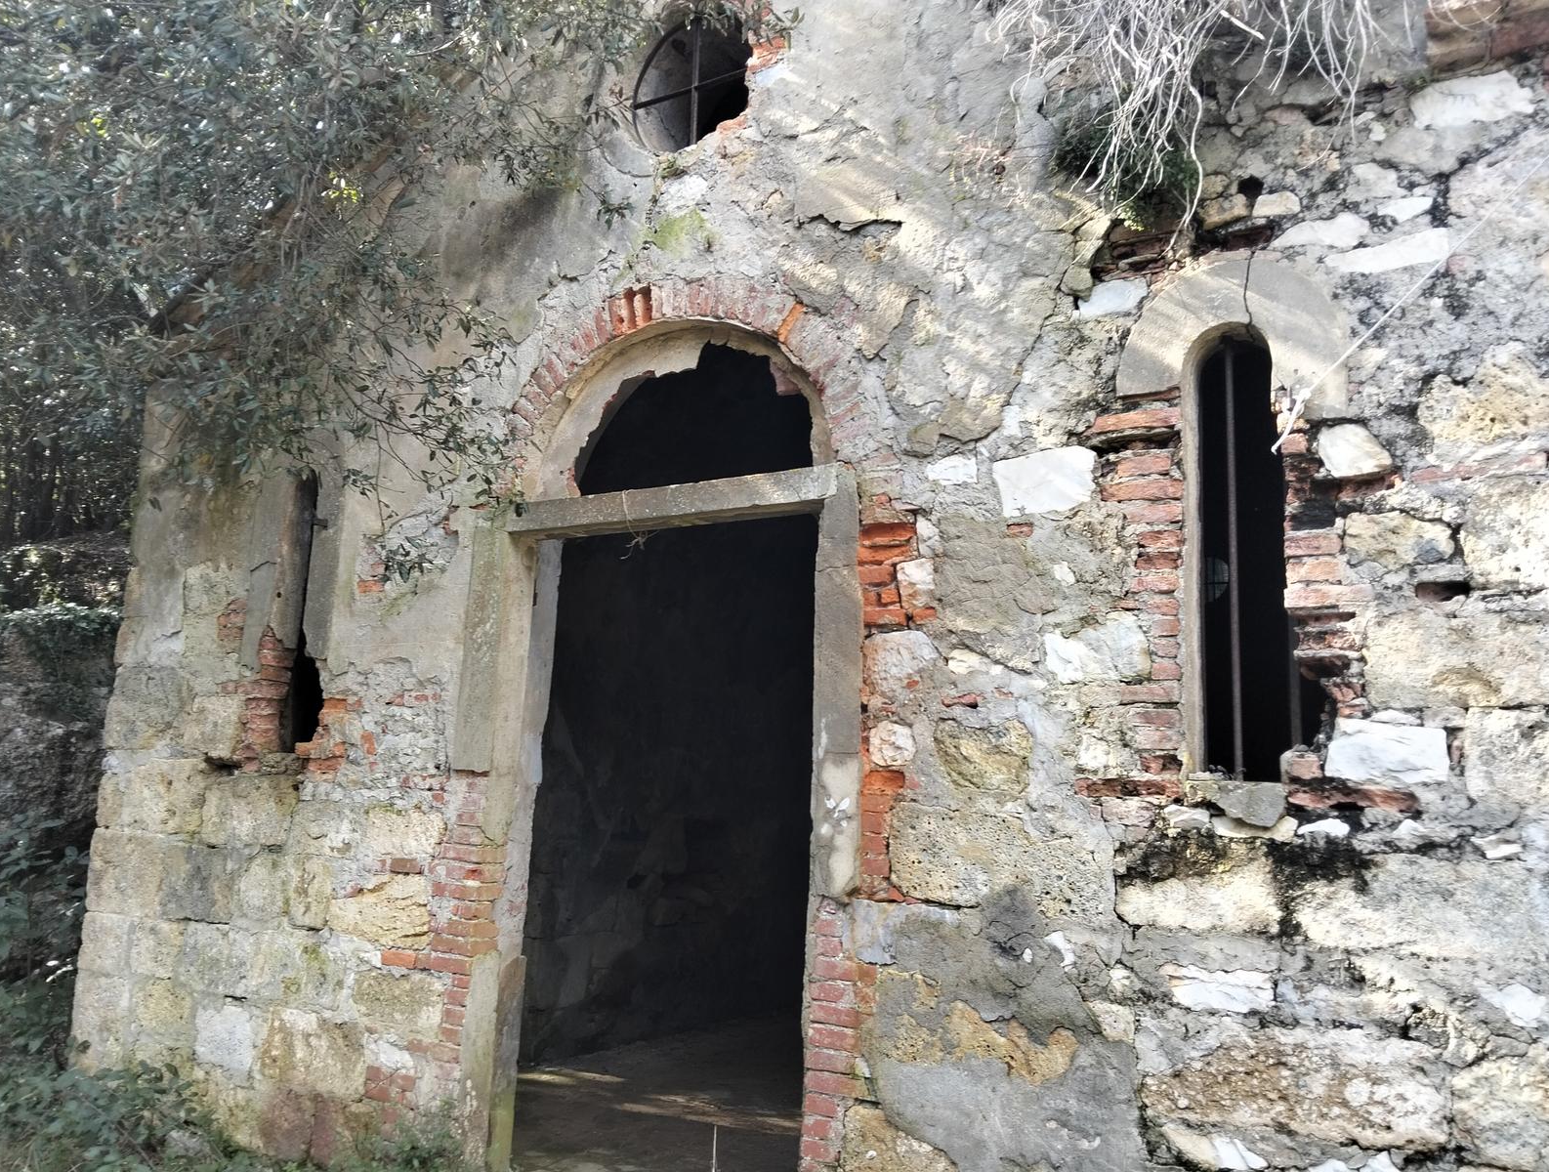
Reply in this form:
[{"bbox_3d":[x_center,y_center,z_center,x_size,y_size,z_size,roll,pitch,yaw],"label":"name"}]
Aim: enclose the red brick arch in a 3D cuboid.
[{"bbox_3d":[-0.258,-0.713,4.240,1.585,0.785,0.240,-4,-13,27],"label":"red brick arch"}]

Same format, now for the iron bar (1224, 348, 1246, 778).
[{"bbox_3d":[1.280,-0.086,3.262,0.020,1.238,0.020,-3,-12,27],"label":"iron bar"}]

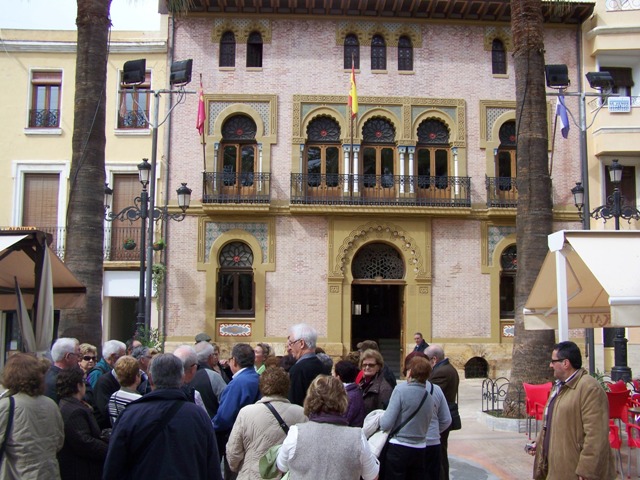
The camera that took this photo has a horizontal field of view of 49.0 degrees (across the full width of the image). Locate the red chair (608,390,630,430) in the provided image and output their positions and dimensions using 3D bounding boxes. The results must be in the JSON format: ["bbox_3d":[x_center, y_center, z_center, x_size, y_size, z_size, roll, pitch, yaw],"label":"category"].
[{"bbox_3d":[4.440,2.655,10.451,0.560,0.850,0.560,-3,-8,23],"label":"red chair"}]

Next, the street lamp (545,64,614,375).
[{"bbox_3d":[6.842,-0.349,18.011,1.967,8.582,0.450,1,-6,-2],"label":"street lamp"}]

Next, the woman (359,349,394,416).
[{"bbox_3d":[0.474,1.804,6.416,0.460,1.600,0.300,-2,-7,23],"label":"woman"}]

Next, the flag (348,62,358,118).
[{"bbox_3d":[1.061,-4.711,22.252,0.318,1.813,0.300,1,-7,-3],"label":"flag"}]

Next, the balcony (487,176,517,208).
[{"bbox_3d":[6.507,-1.543,23.111,2.167,1.061,0.420,1,-7,-3],"label":"balcony"}]

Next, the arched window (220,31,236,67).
[{"bbox_3d":[-3.322,-6.916,25.441,0.593,1.359,0.200,1,-7,-3],"label":"arched window"}]

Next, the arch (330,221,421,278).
[{"bbox_3d":[1.915,0.301,22.824,3.225,1.940,0.300,1,-7,-3],"label":"arch"}]

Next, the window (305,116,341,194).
[{"bbox_3d":[0.097,-2.699,22.640,1.161,2.692,0.250,1,-6,-2],"label":"window"}]

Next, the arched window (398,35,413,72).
[{"bbox_3d":[2.897,-6.300,23.791,0.503,1.230,0.180,1,-7,-3],"label":"arched window"}]

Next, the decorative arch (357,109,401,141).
[{"bbox_3d":[2.125,-4.178,25.308,1.632,1.224,0.250,1,-7,-3],"label":"decorative arch"}]

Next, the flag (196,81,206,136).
[{"bbox_3d":[-3.590,-3.996,21.332,0.317,1.745,0.300,1,-6,-2],"label":"flag"}]

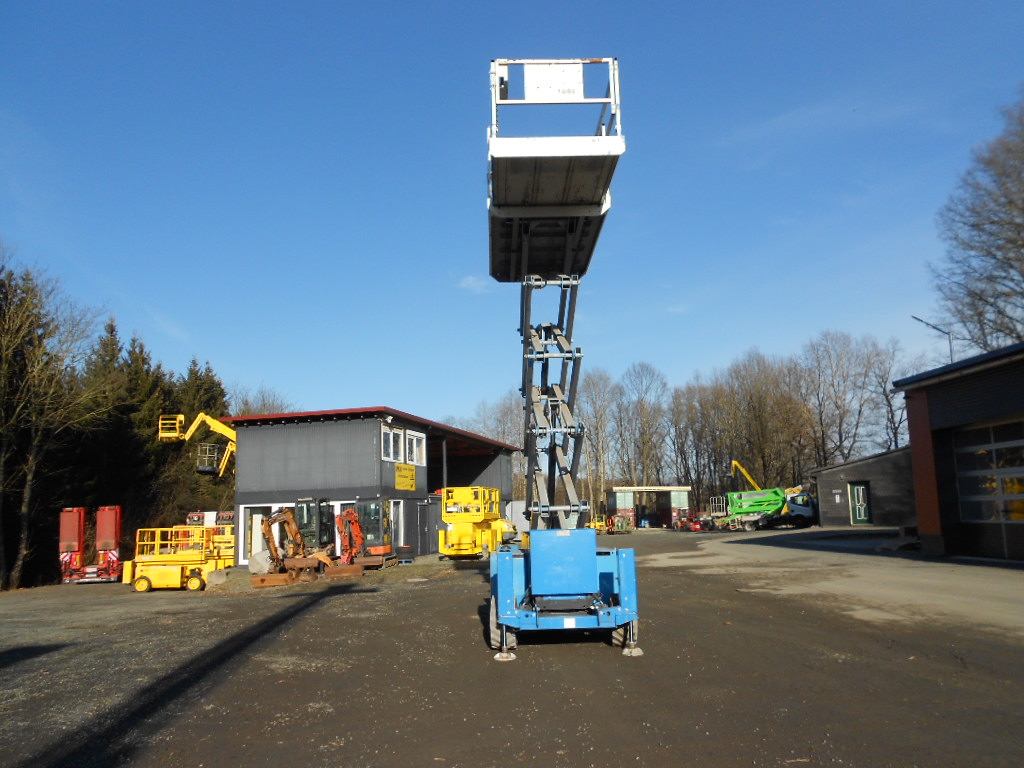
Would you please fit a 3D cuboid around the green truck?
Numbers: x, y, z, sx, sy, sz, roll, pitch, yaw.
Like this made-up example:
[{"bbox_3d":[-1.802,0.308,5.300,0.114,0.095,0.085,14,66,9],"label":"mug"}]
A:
[{"bbox_3d":[16.450,8.150,49.579,5.900,2.700,2.100,0,-10,-10],"label":"green truck"}]

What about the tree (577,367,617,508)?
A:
[{"bbox_3d":[11.316,8.690,104.965,5.500,22.000,5.500,-1,-9,0],"label":"tree"}]

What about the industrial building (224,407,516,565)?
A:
[{"bbox_3d":[-5.348,5.389,38.413,6.900,5.750,20.800,-4,-10,14],"label":"industrial building"}]

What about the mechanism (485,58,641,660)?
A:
[{"bbox_3d":[0.536,-0.148,10.506,1.750,6.870,4.050,-1,-9,-2],"label":"mechanism"}]

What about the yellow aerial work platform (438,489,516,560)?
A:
[{"bbox_3d":[-1.204,4.873,26.883,1.720,2.500,3.300,-3,-10,13],"label":"yellow aerial work platform"}]

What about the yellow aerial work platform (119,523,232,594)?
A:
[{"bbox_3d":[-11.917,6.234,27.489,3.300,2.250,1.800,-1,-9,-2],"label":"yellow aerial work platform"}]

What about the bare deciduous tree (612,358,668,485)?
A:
[{"bbox_3d":[18.230,8.912,112.001,7.500,23.800,7.500,-1,-9,0],"label":"bare deciduous tree"}]

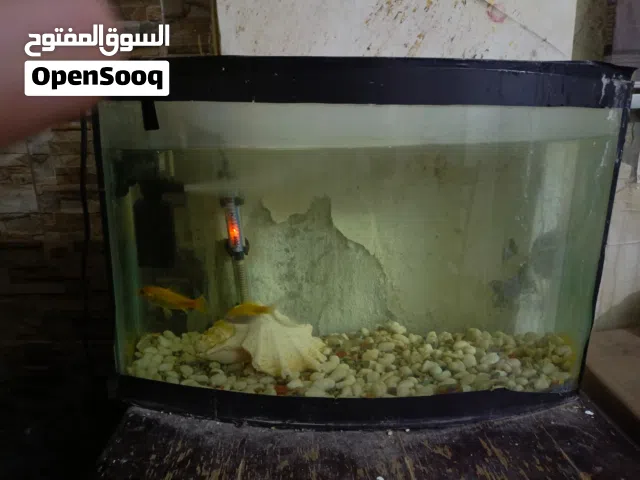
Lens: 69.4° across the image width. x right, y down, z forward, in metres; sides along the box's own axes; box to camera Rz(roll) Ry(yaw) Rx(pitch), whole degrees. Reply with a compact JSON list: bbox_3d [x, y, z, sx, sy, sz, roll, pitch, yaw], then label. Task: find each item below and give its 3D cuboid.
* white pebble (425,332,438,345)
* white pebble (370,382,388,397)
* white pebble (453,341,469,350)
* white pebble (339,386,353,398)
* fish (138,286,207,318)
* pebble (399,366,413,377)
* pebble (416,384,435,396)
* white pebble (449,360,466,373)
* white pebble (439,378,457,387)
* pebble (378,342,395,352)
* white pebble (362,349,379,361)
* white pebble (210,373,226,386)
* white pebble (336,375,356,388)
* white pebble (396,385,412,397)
[{"bbox_3d":[0.171,0.150,0.704,0.020,0.019,0.019,5,14,15],"label":"white pebble"},{"bbox_3d":[0.074,0.186,0.574,0.021,0.017,0.019,1,12,0],"label":"white pebble"},{"bbox_3d":[0.210,0.157,0.687,0.022,0.014,0.018,6,14,18],"label":"white pebble"},{"bbox_3d":[0.033,0.200,0.605,0.018,0.017,0.018,2,13,0],"label":"white pebble"},{"bbox_3d":[-0.220,0.093,0.690,0.100,0.034,0.016,12,12,-3],"label":"fish"},{"bbox_3d":[0.123,0.190,0.664,0.020,0.015,0.017,2,13,0],"label":"pebble"},{"bbox_3d":[0.135,0.192,0.591,0.023,0.014,0.019,5,14,14],"label":"pebble"},{"bbox_3d":[0.195,0.179,0.654,0.025,0.016,0.021,1,13,0],"label":"white pebble"},{"bbox_3d":[0.169,0.189,0.612,0.023,0.011,0.019,1,13,0],"label":"white pebble"},{"bbox_3d":[0.097,0.157,0.676,0.023,0.013,0.019,4,13,9],"label":"pebble"},{"bbox_3d":[0.075,0.170,0.687,0.023,0.018,0.019,1,13,0],"label":"white pebble"},{"bbox_3d":[-0.139,0.191,0.633,0.022,0.019,0.019,2,13,0],"label":"white pebble"},{"bbox_3d":[0.033,0.177,0.580,0.024,0.015,0.020,1,12,0],"label":"white pebble"},{"bbox_3d":[0.105,0.187,0.574,0.020,0.015,0.018,1,12,0],"label":"white pebble"}]

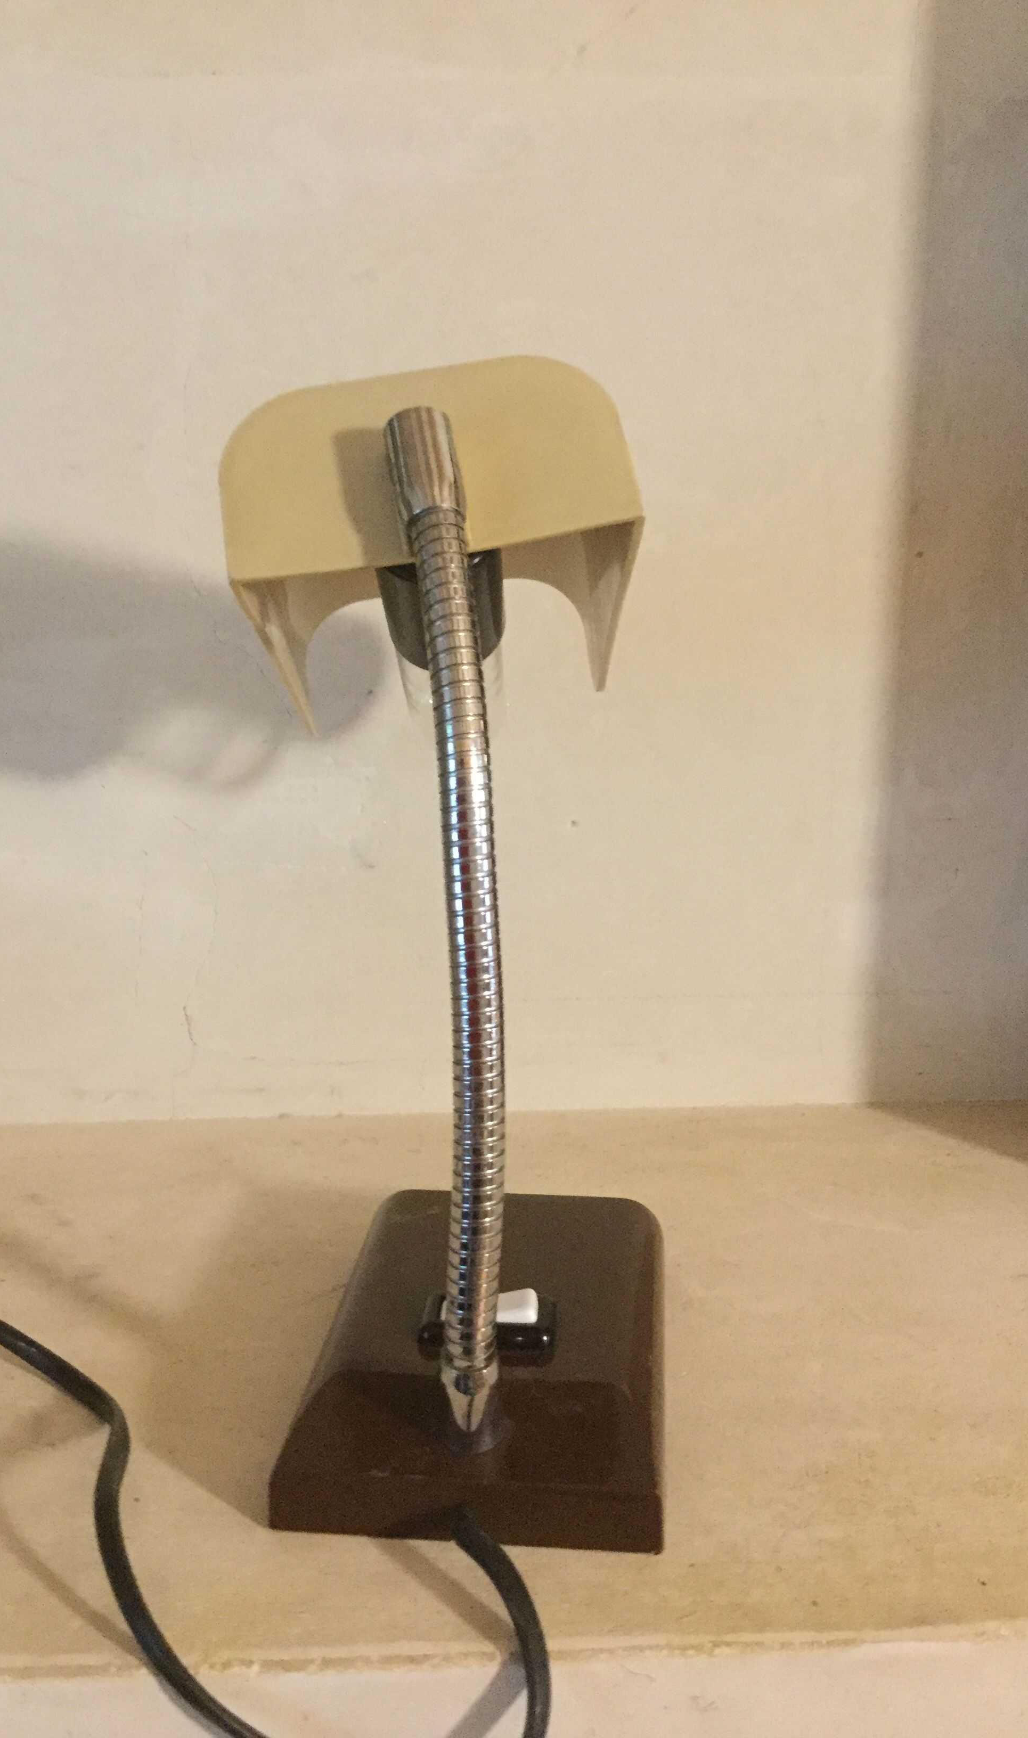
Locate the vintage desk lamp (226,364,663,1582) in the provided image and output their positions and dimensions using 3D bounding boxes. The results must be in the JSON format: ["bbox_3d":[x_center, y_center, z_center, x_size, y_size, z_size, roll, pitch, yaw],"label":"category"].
[{"bbox_3d":[-0.012,0.005,0.389,0.103,0.247,0.171,1,14,5],"label":"vintage desk lamp"}]

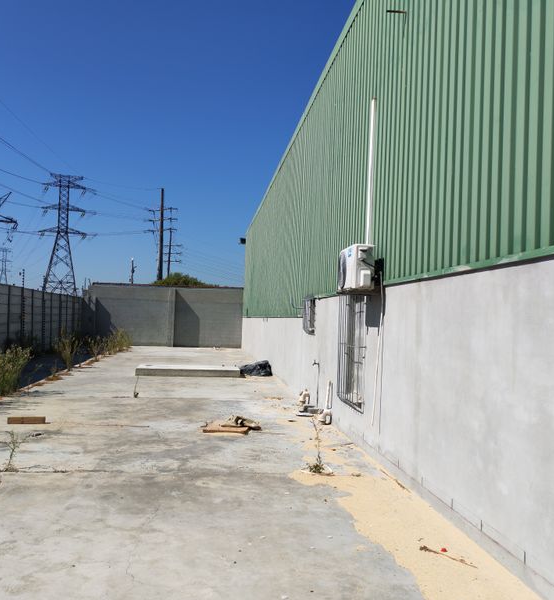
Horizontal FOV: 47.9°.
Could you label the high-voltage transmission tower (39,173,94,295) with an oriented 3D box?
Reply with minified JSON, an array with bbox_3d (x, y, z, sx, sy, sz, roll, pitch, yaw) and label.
[{"bbox_3d":[-41.938,-10.362,122.000,9.400,29.000,7.400,2,-2,-18],"label":"high-voltage transmission tower"}]

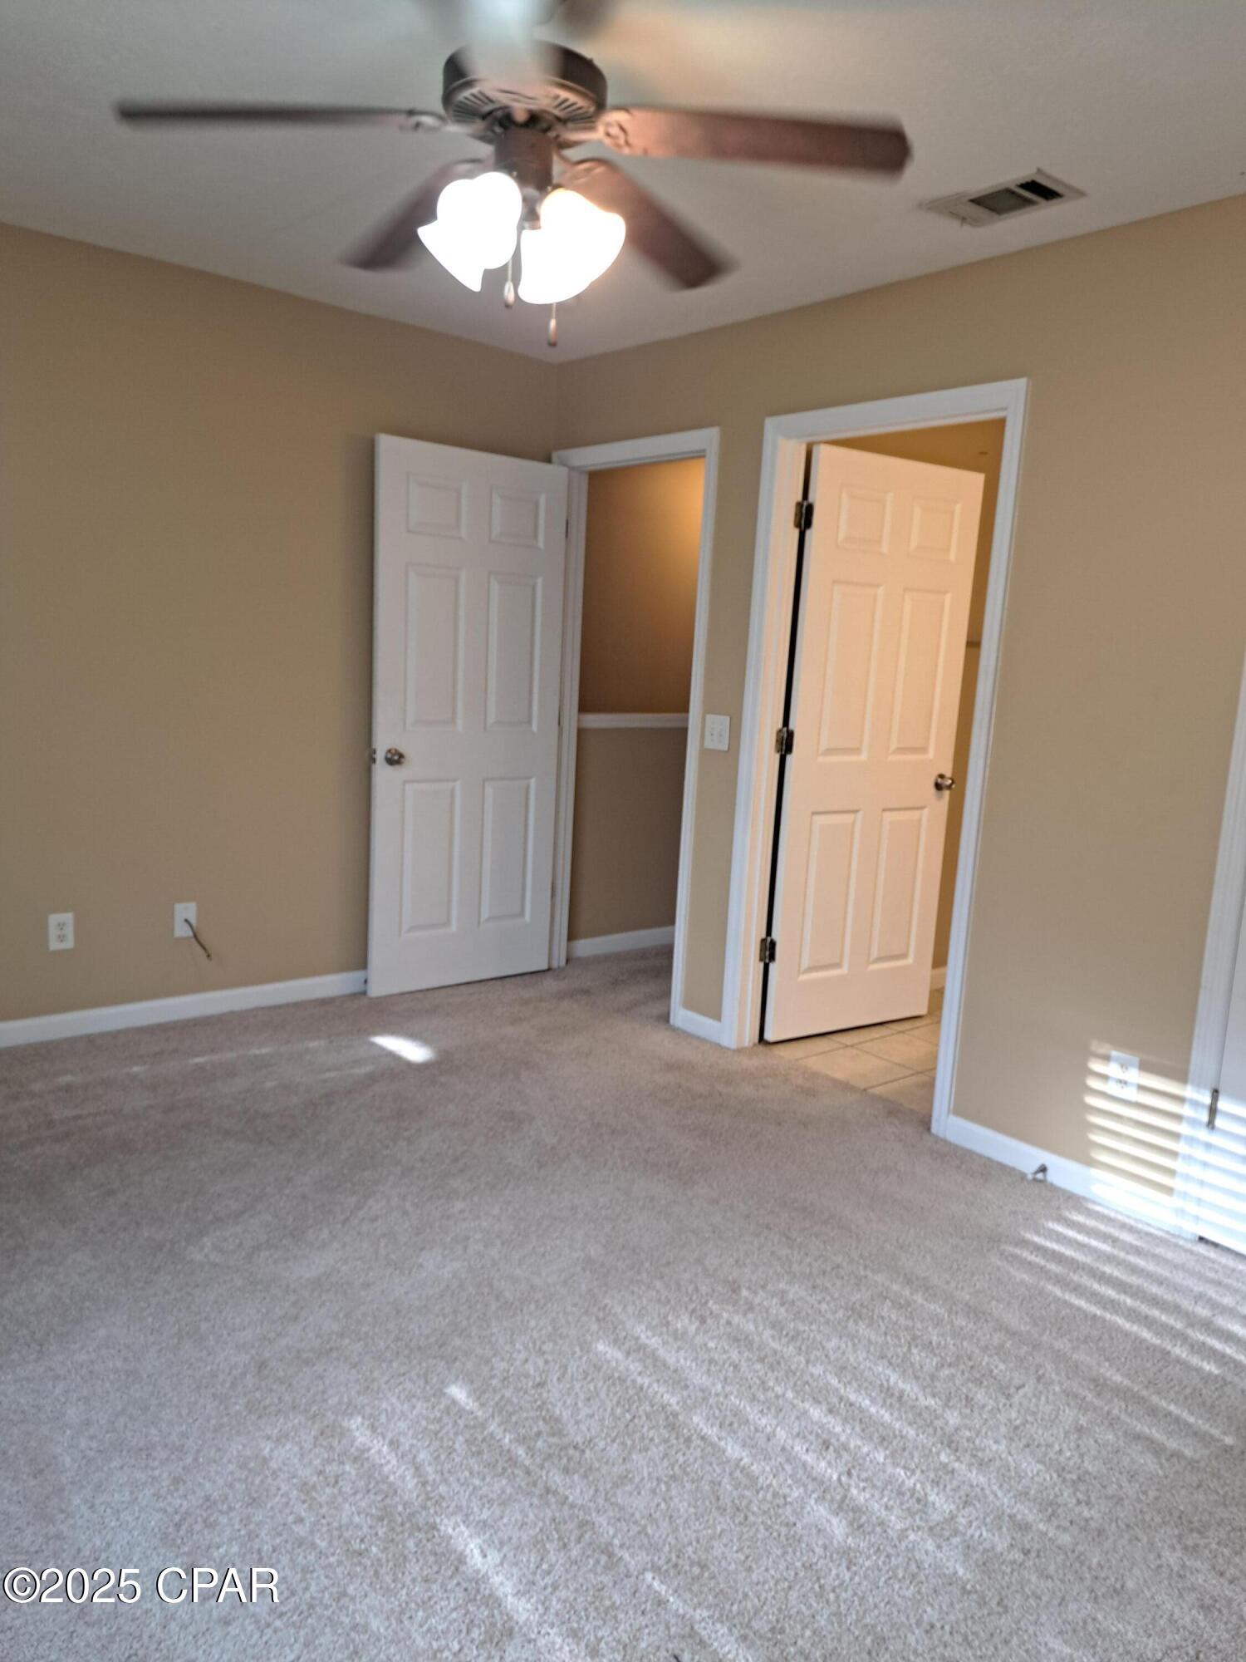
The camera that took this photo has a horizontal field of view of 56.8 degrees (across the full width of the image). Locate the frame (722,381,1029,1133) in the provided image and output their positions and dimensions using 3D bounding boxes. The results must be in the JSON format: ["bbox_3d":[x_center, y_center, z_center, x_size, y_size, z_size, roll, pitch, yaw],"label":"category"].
[{"bbox_3d":[0.747,-0.221,3.554,0.130,2.099,0.932,-5,12,-40],"label":"frame"}]

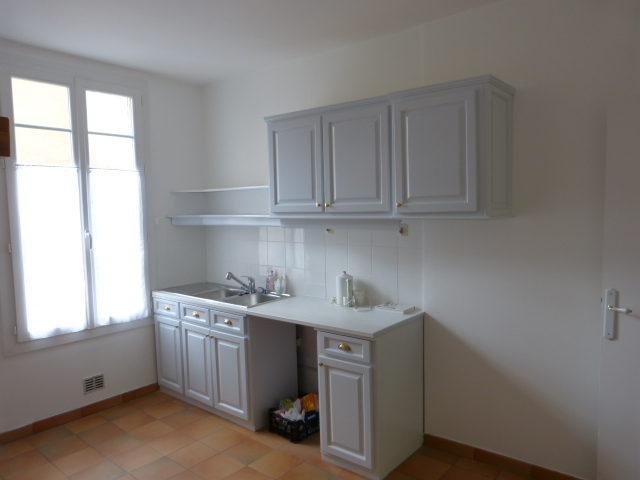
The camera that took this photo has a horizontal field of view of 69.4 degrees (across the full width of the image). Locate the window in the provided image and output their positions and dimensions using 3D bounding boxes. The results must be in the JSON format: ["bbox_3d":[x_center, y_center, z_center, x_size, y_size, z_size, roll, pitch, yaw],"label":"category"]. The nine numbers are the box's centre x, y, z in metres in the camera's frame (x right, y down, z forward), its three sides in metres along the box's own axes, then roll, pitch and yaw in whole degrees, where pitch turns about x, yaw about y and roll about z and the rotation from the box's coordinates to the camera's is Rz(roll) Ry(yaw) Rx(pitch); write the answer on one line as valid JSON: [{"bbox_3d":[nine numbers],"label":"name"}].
[{"bbox_3d":[-1.775,-0.256,3.486,0.070,1.862,0.995,2,5,39],"label":"window"}]

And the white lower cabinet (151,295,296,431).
[{"bbox_3d":[-0.777,0.898,3.791,1.199,0.830,0.520,2,5,39],"label":"white lower cabinet"}]

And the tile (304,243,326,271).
[{"bbox_3d":[-0.035,0.132,3.530,0.200,0.200,0.010,2,5,39],"label":"tile"}]

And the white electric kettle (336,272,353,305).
[{"bbox_3d":[0.175,0.345,3.289,0.122,0.238,0.115,-1,4,0],"label":"white electric kettle"}]

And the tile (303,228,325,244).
[{"bbox_3d":[-0.042,-0.069,3.534,0.203,0.200,0.010,2,5,40],"label":"tile"}]

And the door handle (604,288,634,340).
[{"bbox_3d":[1.420,0.365,2.193,0.122,0.250,0.065,2,5,39],"label":"door handle"}]

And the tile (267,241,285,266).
[{"bbox_3d":[-0.353,0.120,3.816,0.206,0.206,0.010,2,5,39],"label":"tile"}]

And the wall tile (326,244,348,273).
[{"bbox_3d":[0.124,0.138,3.403,0.200,0.200,0.010,2,5,39],"label":"wall tile"}]

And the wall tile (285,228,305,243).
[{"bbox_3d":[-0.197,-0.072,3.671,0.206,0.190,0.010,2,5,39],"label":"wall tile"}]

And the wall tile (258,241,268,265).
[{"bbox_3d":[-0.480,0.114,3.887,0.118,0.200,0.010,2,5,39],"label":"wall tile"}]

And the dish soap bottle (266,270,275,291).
[{"bbox_3d":[-0.410,0.346,3.812,0.066,0.180,0.050,2,5,40],"label":"dish soap bottle"}]

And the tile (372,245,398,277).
[{"bbox_3d":[0.436,0.150,3.148,0.203,0.200,0.010,2,5,40],"label":"tile"}]

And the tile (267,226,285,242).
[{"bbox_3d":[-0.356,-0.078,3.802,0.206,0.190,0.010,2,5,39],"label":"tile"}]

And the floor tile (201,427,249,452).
[{"bbox_3d":[-0.652,1.361,3.149,0.244,0.010,0.244,3,5,41],"label":"floor tile"}]

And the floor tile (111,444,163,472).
[{"bbox_3d":[-1.152,1.384,2.926,0.244,0.012,0.244,2,5,40],"label":"floor tile"}]

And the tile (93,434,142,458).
[{"bbox_3d":[-1.340,1.377,3.084,0.244,0.012,0.244,2,5,40],"label":"tile"}]

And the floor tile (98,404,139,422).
[{"bbox_3d":[-1.554,1.347,3.585,0.235,0.012,0.244,2,5,40],"label":"floor tile"}]

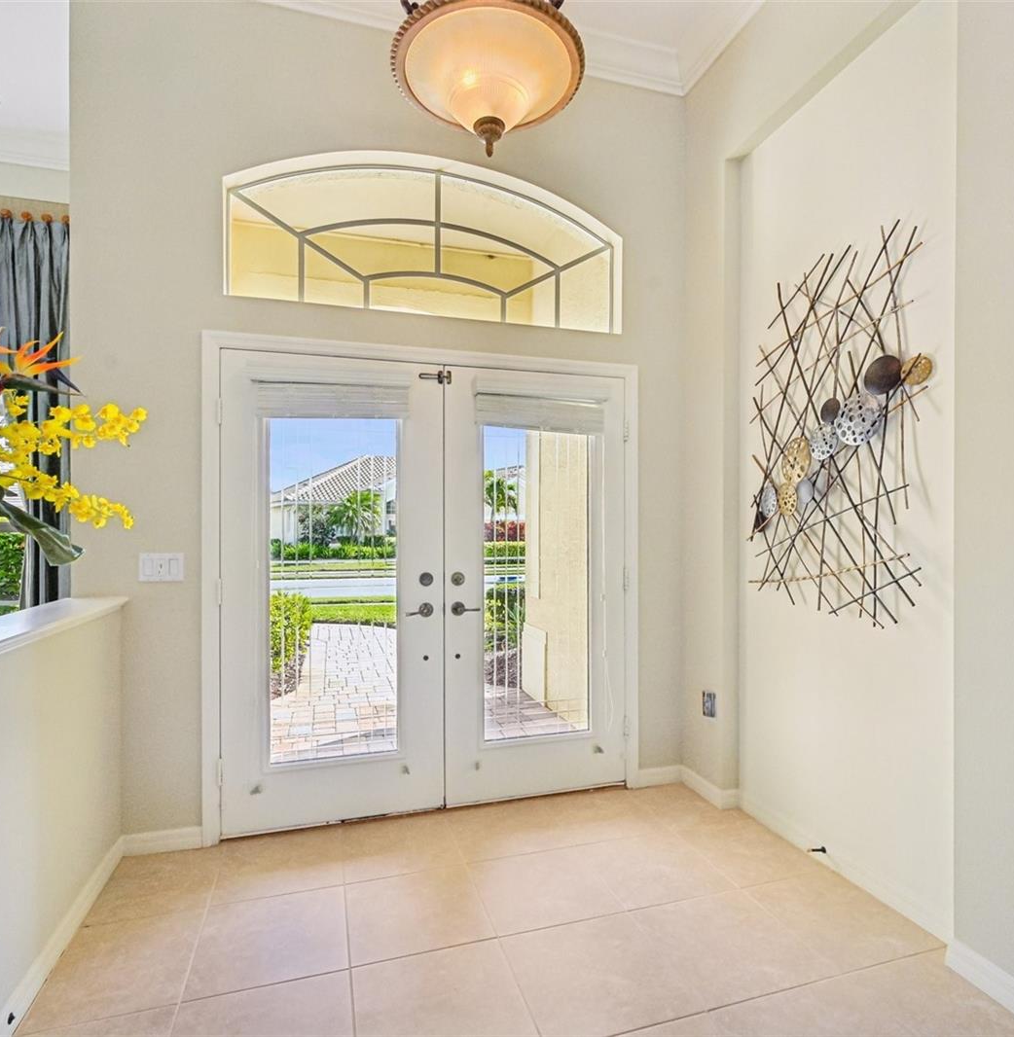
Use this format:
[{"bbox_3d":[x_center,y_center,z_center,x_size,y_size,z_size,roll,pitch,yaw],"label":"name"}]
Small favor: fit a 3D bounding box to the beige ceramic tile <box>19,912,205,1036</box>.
[{"bbox_3d":[-1.142,1.336,1.812,0.380,0.012,0.432,0,0,-17],"label":"beige ceramic tile"}]

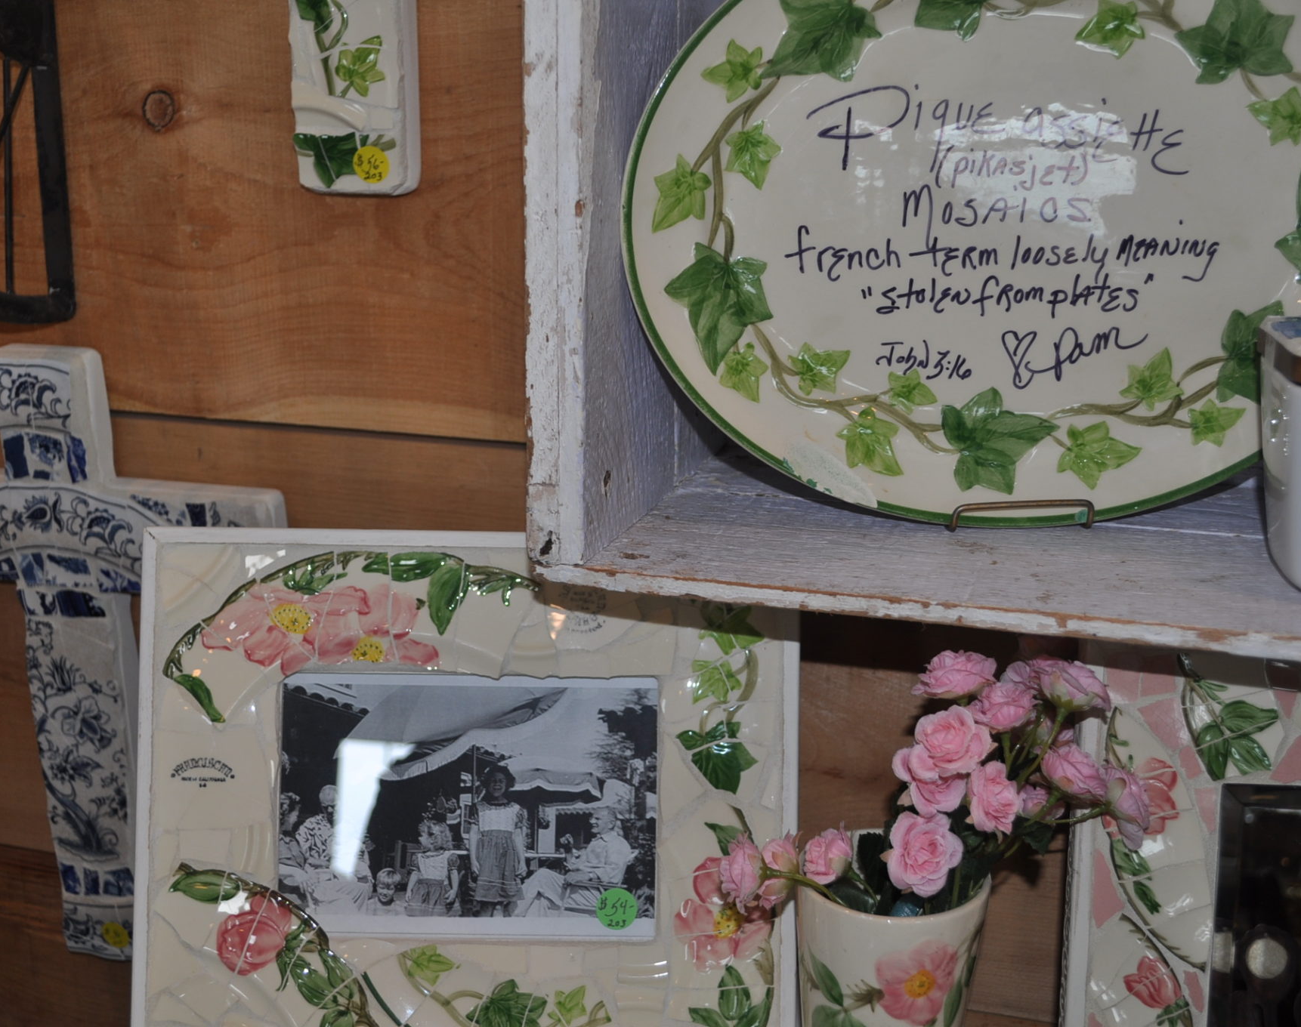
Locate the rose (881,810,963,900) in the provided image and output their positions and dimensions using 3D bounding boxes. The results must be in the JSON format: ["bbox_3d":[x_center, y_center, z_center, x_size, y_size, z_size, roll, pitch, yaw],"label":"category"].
[{"bbox_3d":[0.113,0.140,0.690,0.032,0.034,0.023,1,-12,0],"label":"rose"}]

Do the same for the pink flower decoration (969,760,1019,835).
[{"bbox_3d":[0.143,0.118,0.695,0.026,0.030,0.020,-11,10,-36],"label":"pink flower decoration"}]

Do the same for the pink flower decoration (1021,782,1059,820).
[{"bbox_3d":[0.170,0.125,0.730,0.018,0.018,0.018,33,3,-26],"label":"pink flower decoration"}]

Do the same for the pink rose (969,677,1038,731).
[{"bbox_3d":[0.145,0.079,0.690,0.028,0.021,0.027,3,30,-1],"label":"pink rose"}]

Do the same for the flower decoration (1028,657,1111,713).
[{"bbox_3d":[0.177,0.072,0.705,0.033,0.022,0.034,25,-15,-12],"label":"flower decoration"}]

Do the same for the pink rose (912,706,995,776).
[{"bbox_3d":[0.123,0.093,0.685,0.033,0.030,0.023,2,-17,4],"label":"pink rose"}]

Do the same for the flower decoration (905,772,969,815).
[{"bbox_3d":[0.119,0.115,0.700,0.028,0.027,0.021,4,-5,9],"label":"flower decoration"}]

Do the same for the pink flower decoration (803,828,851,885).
[{"bbox_3d":[0.074,0.143,0.700,0.020,0.024,0.021,16,9,-27],"label":"pink flower decoration"}]

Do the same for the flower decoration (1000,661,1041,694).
[{"bbox_3d":[0.160,0.071,0.715,0.028,0.020,0.027,0,18,0],"label":"flower decoration"}]

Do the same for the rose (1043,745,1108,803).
[{"bbox_3d":[0.180,0.111,0.710,0.031,0.019,0.031,38,-15,-10],"label":"rose"}]

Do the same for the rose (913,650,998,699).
[{"bbox_3d":[0.126,0.067,0.690,0.033,0.021,0.031,-3,18,18],"label":"rose"}]

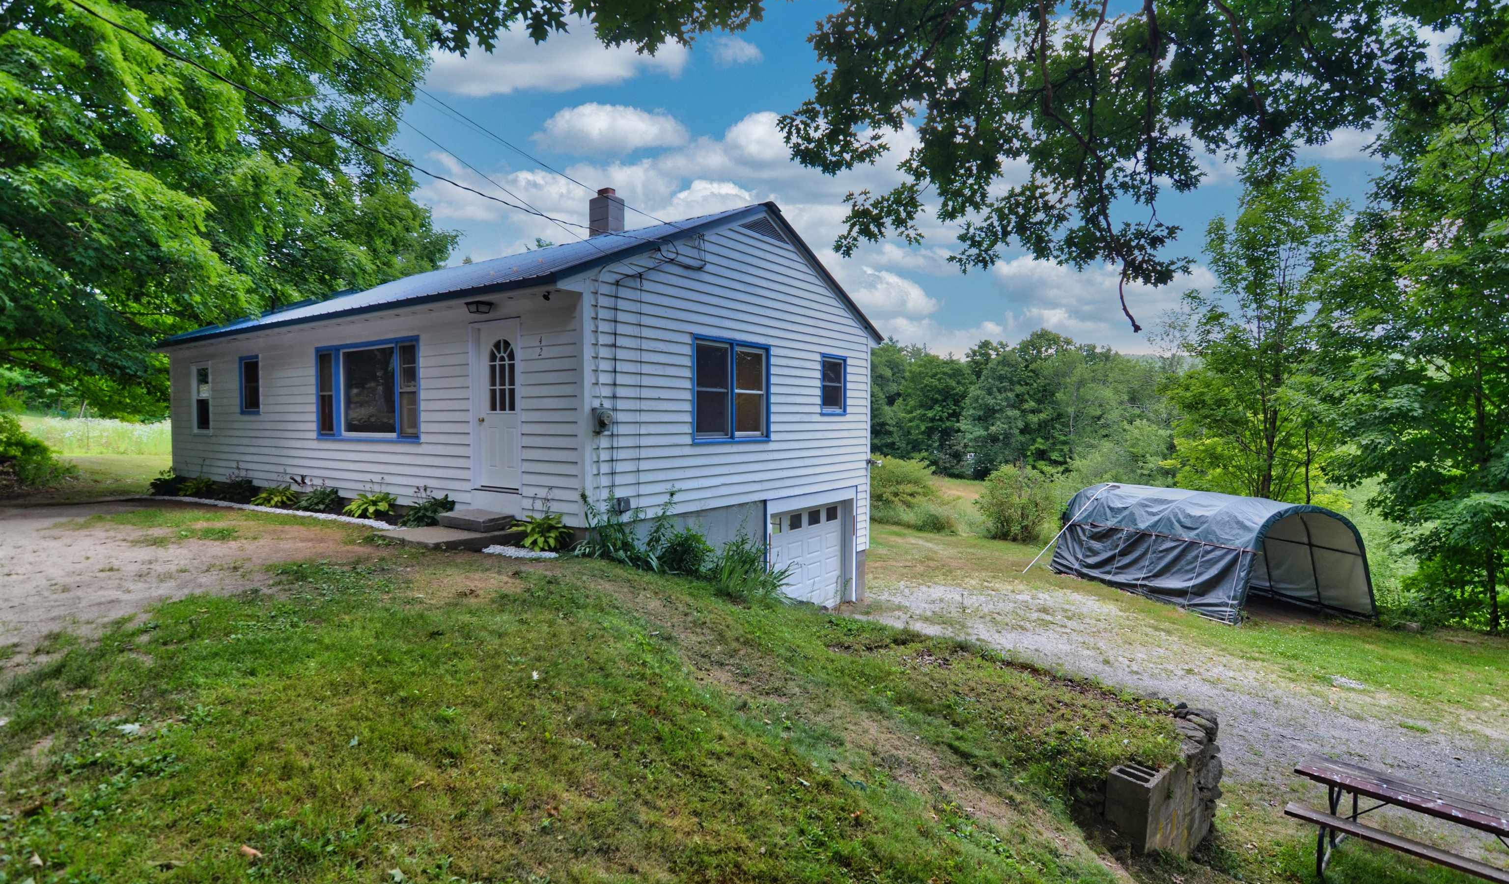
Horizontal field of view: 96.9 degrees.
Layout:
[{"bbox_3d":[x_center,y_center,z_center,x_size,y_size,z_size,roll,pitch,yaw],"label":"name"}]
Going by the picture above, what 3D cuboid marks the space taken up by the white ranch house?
[{"bbox_3d":[-5.428,-0.493,14.663,14.270,7.474,8.471,1,2,35],"label":"white ranch house"}]

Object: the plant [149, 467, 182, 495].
[{"bbox_3d":[-12.947,0.880,14.700,0.680,0.580,0.620,1,2,35],"label":"plant"}]

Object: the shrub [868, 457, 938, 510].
[{"bbox_3d":[6.100,1.781,28.500,3.500,2.450,3.200,0,2,0],"label":"shrub"}]

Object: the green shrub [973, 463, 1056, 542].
[{"bbox_3d":[10.112,2.362,25.800,2.950,2.950,2.800,1,2,21],"label":"green shrub"}]

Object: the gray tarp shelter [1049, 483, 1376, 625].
[{"bbox_3d":[11.247,2.592,17.219,3.647,2.477,5.994,2,-1,-12],"label":"gray tarp shelter"}]

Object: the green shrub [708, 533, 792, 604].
[{"bbox_3d":[-0.058,1.770,9.350,1.100,0.930,0.920,0,2,0],"label":"green shrub"}]

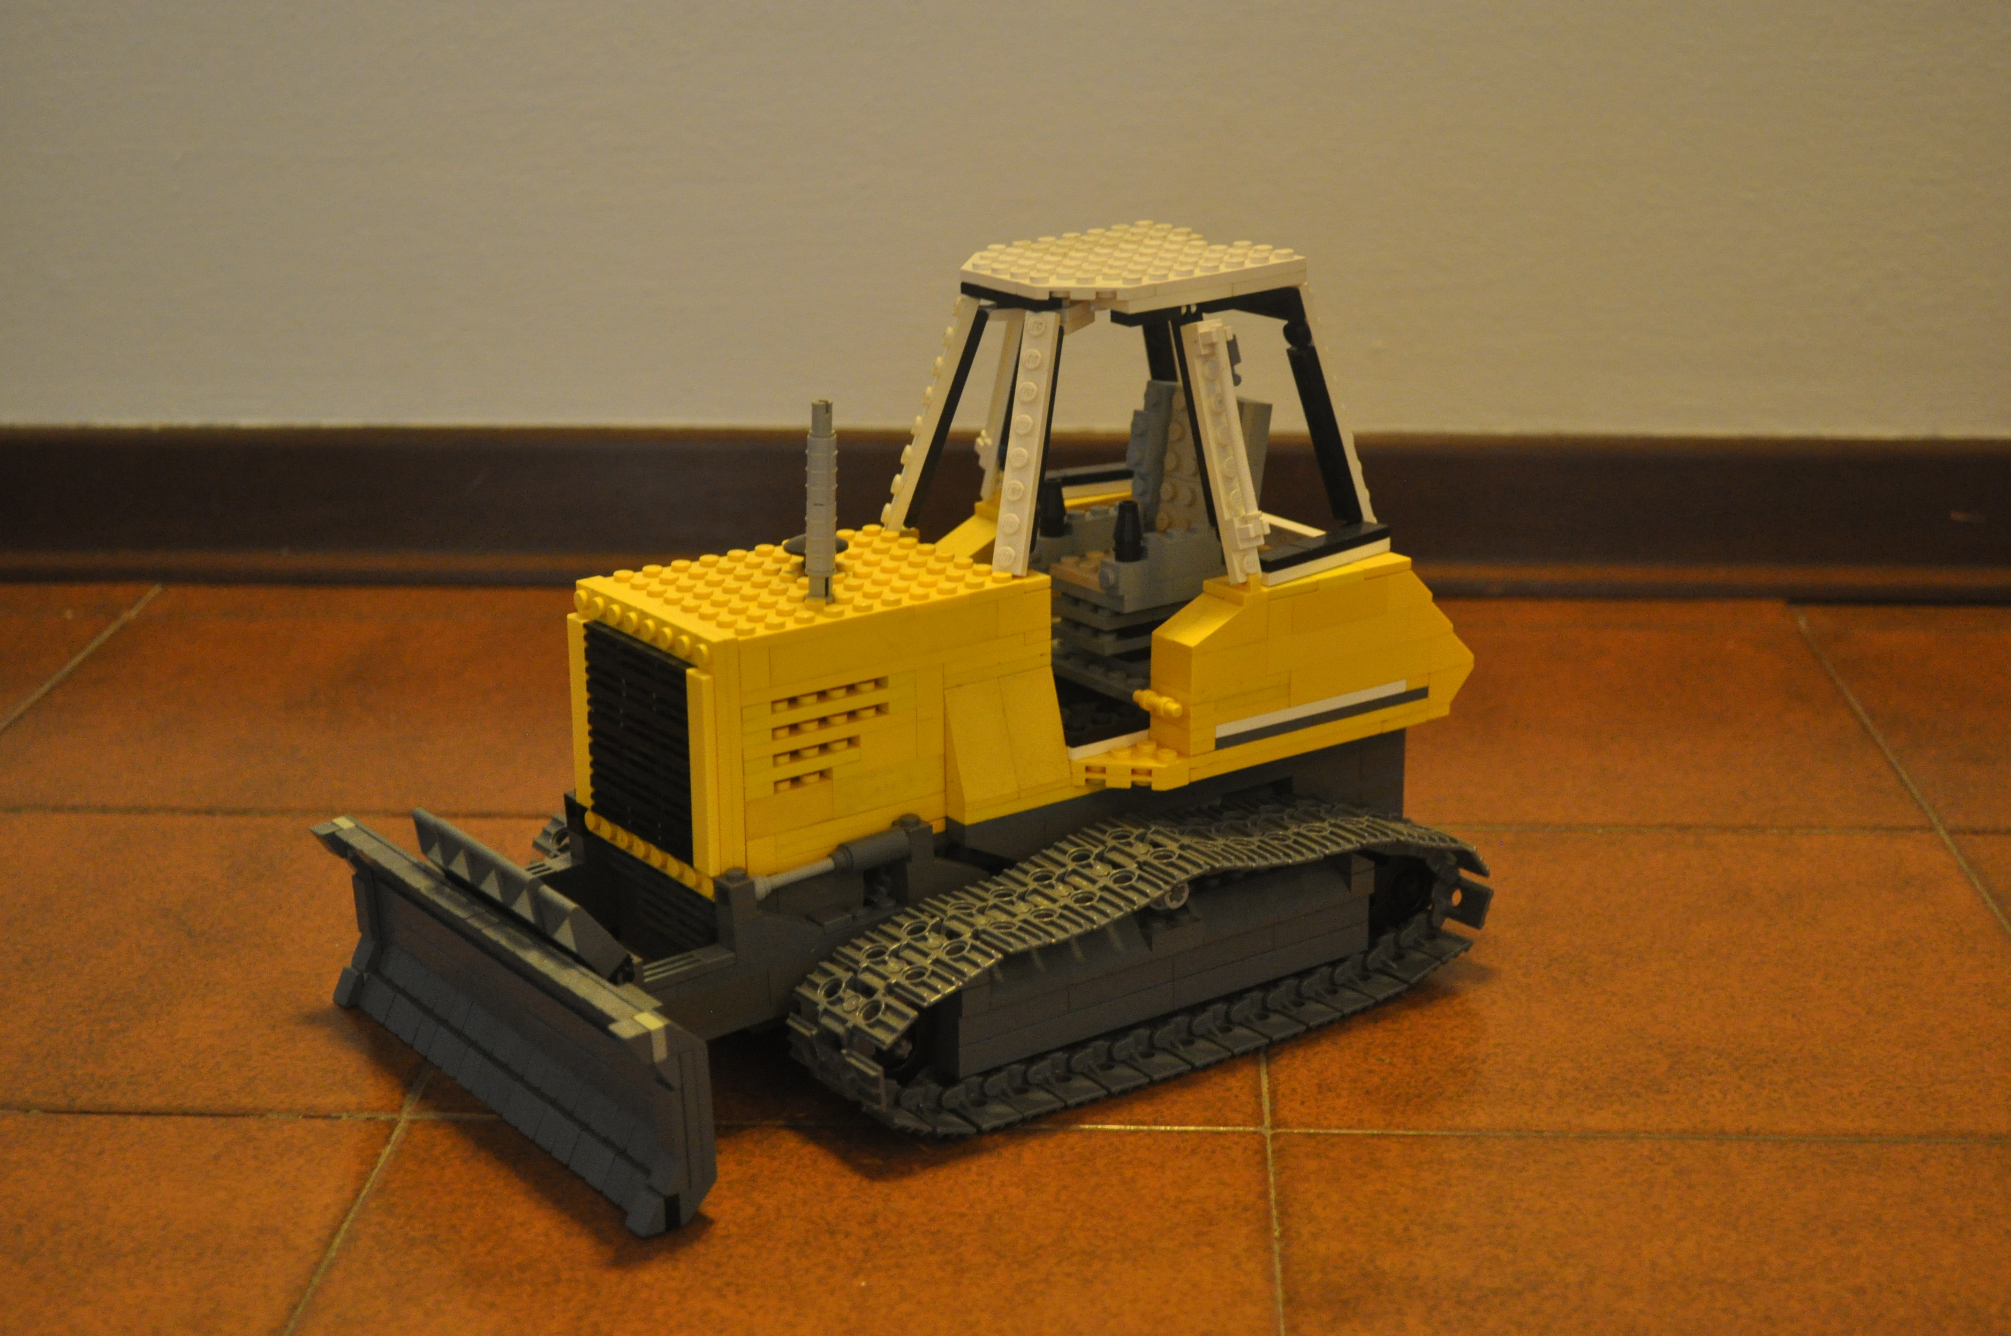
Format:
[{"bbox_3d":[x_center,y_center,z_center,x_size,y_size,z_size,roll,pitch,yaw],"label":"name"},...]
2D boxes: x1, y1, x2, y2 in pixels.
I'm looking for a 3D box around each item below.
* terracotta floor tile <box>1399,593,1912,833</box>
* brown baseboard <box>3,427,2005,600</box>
[{"bbox_3d":[0.177,0.019,0.945,0.198,0.010,0.208,0,18,3],"label":"terracotta floor tile"},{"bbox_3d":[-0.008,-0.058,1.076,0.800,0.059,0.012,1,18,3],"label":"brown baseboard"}]

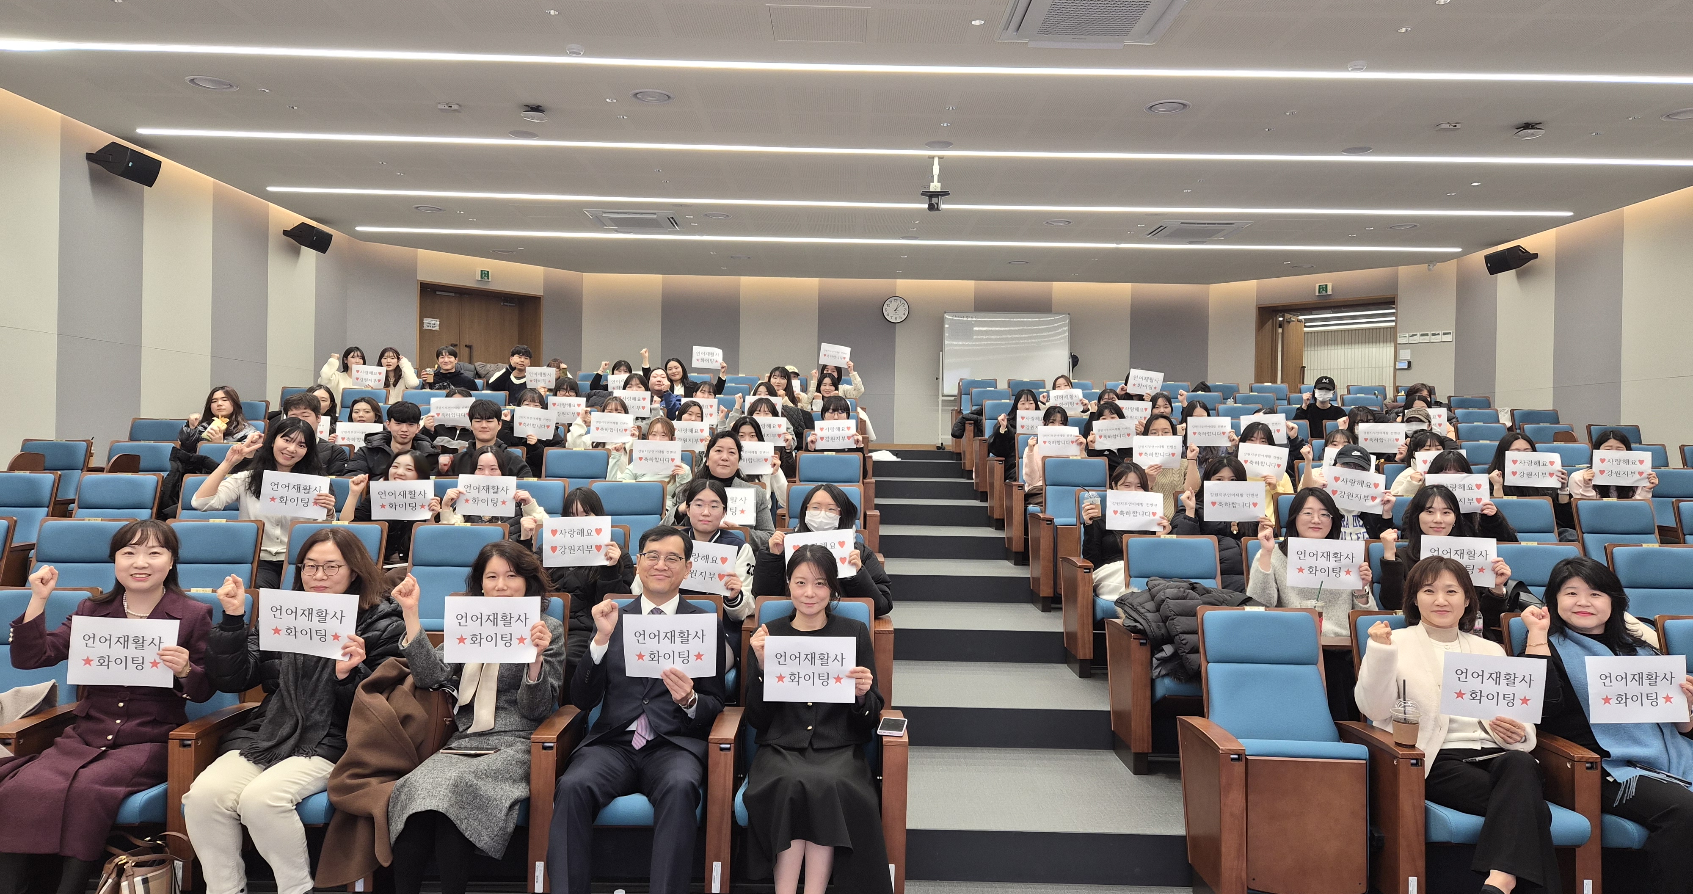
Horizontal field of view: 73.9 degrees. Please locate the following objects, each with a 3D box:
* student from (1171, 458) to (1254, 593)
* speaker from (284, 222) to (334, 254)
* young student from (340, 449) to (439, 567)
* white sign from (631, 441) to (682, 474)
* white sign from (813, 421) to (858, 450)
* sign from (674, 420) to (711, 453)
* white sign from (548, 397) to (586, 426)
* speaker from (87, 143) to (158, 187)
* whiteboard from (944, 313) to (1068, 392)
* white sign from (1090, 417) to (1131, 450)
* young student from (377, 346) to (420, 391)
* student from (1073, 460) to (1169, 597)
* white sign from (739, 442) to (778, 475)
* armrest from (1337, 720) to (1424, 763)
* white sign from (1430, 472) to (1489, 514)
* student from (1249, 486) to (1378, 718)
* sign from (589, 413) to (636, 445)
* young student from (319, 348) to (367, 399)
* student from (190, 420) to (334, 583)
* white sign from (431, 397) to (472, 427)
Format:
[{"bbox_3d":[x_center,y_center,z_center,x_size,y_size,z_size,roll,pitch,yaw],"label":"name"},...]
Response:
[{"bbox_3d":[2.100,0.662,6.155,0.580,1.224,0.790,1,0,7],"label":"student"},{"bbox_3d":[-5.961,-2.333,12.480,0.330,0.240,0.420,18,0,2],"label":"speaker"},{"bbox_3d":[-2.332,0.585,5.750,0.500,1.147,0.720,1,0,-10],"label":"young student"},{"bbox_3d":[-1.197,0.065,7.150,0.297,0.210,0.020,1,0,-6],"label":"white sign"},{"bbox_3d":[-0.078,-0.087,8.350,0.297,0.210,0.020,-1,0,0],"label":"white sign"},{"bbox_3d":[-1.149,-0.077,8.250,0.297,0.210,0.020,1,0,-5],"label":"sign"},{"bbox_3d":[-2.272,-0.296,9.150,0.297,0.210,0.020,2,0,-9],"label":"white sign"},{"bbox_3d":[-5.951,-2.341,9.280,0.330,0.240,0.420,18,0,2],"label":"speaker"},{"bbox_3d":[2.314,-1.320,16.200,1.800,1.200,0.060,1,0,6],"label":"whiteboard"},{"bbox_3d":[1.919,-0.092,8.100,0.297,0.210,0.020,-4,0,12],"label":"white sign"},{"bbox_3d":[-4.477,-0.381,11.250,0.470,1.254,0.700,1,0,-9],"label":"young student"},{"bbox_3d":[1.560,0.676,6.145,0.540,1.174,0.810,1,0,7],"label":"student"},{"bbox_3d":[-0.605,0.074,7.200,0.297,0.210,0.020,2,0,-3],"label":"white sign"},{"bbox_3d":[1.822,0.999,3.845,0.082,0.040,0.450,1,0,1],"label":"armrest"},{"bbox_3d":[3.180,0.242,5.850,0.297,0.210,0.012,1,-5,25],"label":"white sign"},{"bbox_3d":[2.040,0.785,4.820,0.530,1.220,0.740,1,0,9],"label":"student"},{"bbox_3d":[-1.660,-0.133,8.000,0.297,0.210,0.012,1,0,-10],"label":"sign"},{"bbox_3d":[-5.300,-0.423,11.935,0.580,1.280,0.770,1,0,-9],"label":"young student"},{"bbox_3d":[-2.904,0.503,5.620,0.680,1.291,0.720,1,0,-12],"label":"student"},{"bbox_3d":[-2.776,-0.245,7.950,0.297,0.210,0.020,-2,0,-16],"label":"white sign"}]

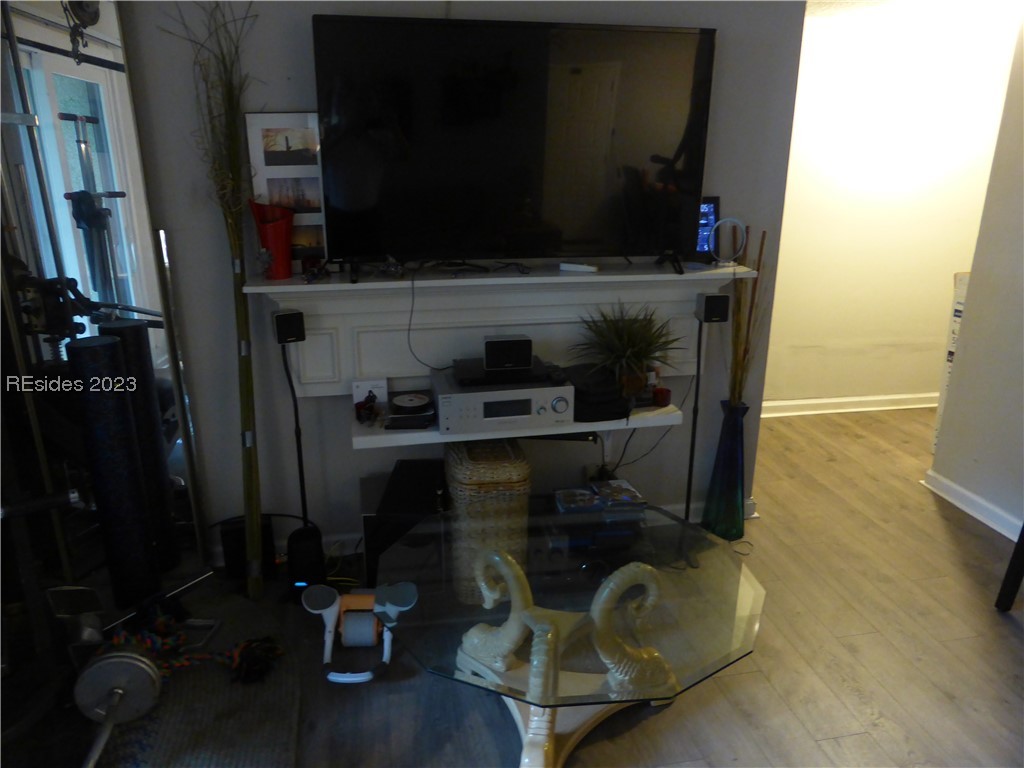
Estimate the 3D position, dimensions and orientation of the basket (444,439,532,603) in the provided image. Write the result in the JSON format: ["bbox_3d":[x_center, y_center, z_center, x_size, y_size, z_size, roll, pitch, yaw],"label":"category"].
[{"bbox_3d":[-0.095,0.442,2.565,0.265,0.500,0.340,-3,17,-10],"label":"basket"}]

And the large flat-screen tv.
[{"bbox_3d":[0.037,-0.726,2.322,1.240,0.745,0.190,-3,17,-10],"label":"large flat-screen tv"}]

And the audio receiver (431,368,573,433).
[{"bbox_3d":[-0.041,0.040,2.505,0.435,0.138,0.315,-3,17,-10],"label":"audio receiver"}]

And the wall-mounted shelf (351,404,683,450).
[{"bbox_3d":[0.013,0.111,2.580,1.105,0.042,0.285,-3,17,-10],"label":"wall-mounted shelf"}]

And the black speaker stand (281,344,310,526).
[{"bbox_3d":[-0.702,0.176,2.396,0.045,0.630,0.040,-3,17,-10],"label":"black speaker stand"}]

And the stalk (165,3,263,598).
[{"bbox_3d":[-0.843,-0.185,2.322,0.270,1.840,0.250,-3,17,-10],"label":"stalk"}]

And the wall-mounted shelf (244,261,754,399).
[{"bbox_3d":[-0.008,-0.166,2.502,1.635,0.420,0.260,-3,17,-10],"label":"wall-mounted shelf"}]

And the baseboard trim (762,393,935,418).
[{"bbox_3d":[2.007,0.118,4.335,1.220,0.087,0.018,-3,17,-10],"label":"baseboard trim"}]

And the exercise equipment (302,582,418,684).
[{"bbox_3d":[-0.449,0.721,2.209,0.325,0.175,0.290,0,17,0],"label":"exercise equipment"}]

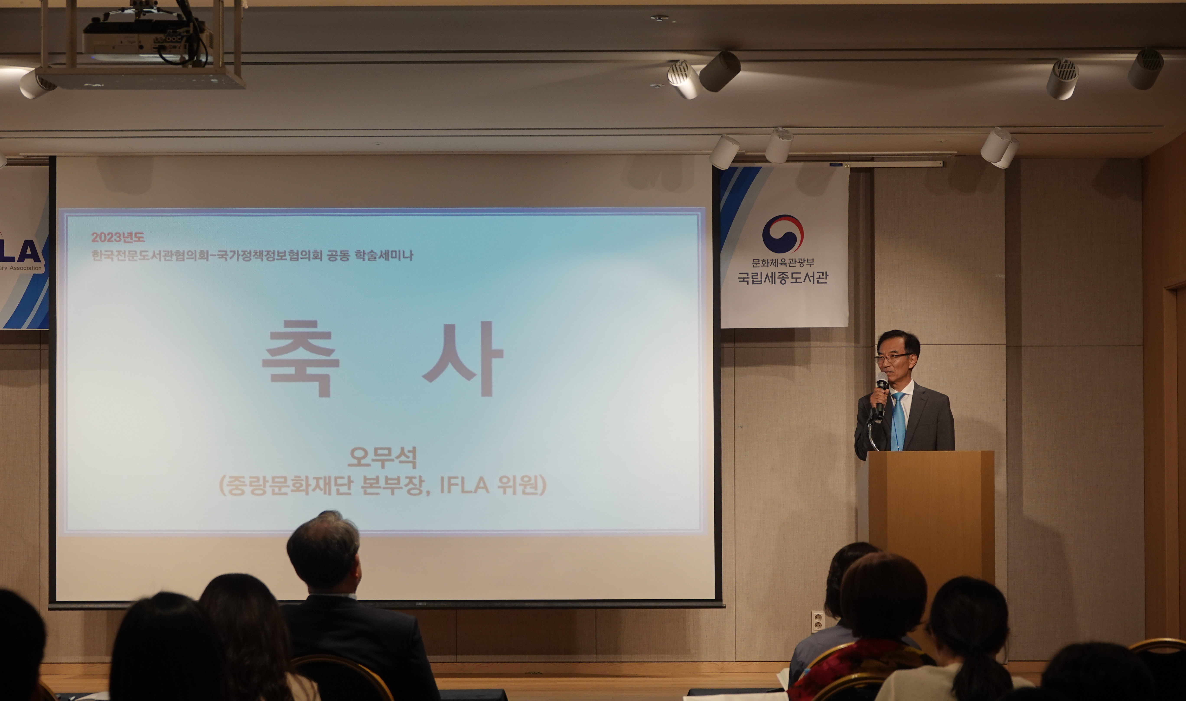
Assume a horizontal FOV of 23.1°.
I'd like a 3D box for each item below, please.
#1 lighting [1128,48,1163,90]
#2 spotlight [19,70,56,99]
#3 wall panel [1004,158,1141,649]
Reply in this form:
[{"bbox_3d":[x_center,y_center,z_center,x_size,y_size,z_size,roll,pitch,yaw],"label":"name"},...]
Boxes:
[{"bbox_3d":[2.183,-1.109,11.441,0.110,0.110,0.140,0,-30,-7],"label":"lighting"},{"bbox_3d":[-2.119,-1.020,11.079,0.122,0.100,0.100,-20,-14,41],"label":"spotlight"},{"bbox_3d":[2.497,0.302,15.033,0.708,2.600,0.050,0,-2,1],"label":"wall panel"}]

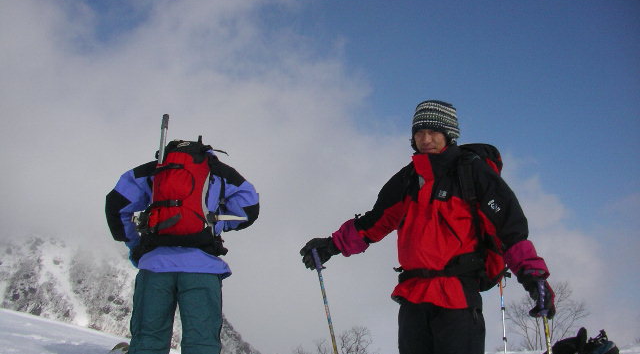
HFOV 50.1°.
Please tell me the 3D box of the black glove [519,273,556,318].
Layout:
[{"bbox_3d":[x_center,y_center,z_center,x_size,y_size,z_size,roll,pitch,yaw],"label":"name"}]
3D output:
[{"bbox_3d":[0.874,0.476,2.750,0.140,0.175,0.130,-2,-7,18],"label":"black glove"}]

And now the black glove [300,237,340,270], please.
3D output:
[{"bbox_3d":[0.003,0.321,2.850,0.160,0.135,0.120,3,-8,-21],"label":"black glove"}]

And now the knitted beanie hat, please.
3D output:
[{"bbox_3d":[0.508,-0.238,3.000,0.205,0.195,0.235,0,-12,25],"label":"knitted beanie hat"}]

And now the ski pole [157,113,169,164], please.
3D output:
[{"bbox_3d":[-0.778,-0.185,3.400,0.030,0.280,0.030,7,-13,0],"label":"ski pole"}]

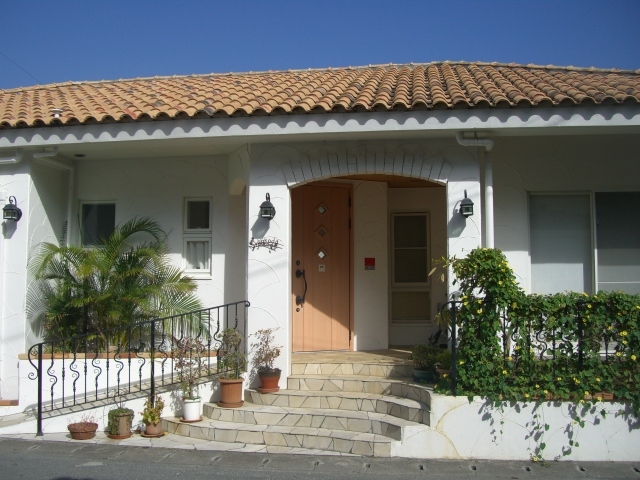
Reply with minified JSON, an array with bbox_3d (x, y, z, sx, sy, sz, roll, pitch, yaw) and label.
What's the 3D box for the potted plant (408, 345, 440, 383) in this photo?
[{"bbox_3d":[1.301,1.538,8.750,0.390,0.470,0.370,-1,-4,7],"label":"potted plant"}]

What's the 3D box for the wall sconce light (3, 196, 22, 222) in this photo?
[{"bbox_3d":[-3.897,-0.387,8.918,0.180,0.330,0.260,-1,-5,8],"label":"wall sconce light"}]

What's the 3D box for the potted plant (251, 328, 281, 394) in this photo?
[{"bbox_3d":[-0.587,1.326,7.714,0.330,0.680,0.310,-1,-5,8],"label":"potted plant"}]

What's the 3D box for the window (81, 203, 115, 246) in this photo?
[{"bbox_3d":[-3.242,-0.222,10.260,0.540,0.650,0.100,-1,-5,8],"label":"window"}]

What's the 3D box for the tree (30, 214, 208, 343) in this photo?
[{"bbox_3d":[-2.664,0.578,9.335,2.050,1.720,1.500,-1,-5,8],"label":"tree"}]

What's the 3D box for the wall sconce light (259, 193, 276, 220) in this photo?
[{"bbox_3d":[-0.607,-0.396,8.098,0.180,0.320,0.250,-1,-5,8],"label":"wall sconce light"}]

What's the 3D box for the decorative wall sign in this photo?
[{"bbox_3d":[-0.631,0.051,8.160,0.400,0.180,0.040,-1,-5,8],"label":"decorative wall sign"}]

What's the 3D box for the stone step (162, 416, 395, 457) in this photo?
[{"bbox_3d":[-0.440,1.865,6.683,2.400,0.140,0.580,-2,-5,19],"label":"stone step"}]

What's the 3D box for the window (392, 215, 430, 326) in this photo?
[{"bbox_3d":[1.430,0.431,11.105,0.650,1.760,0.100,-1,-5,8],"label":"window"}]

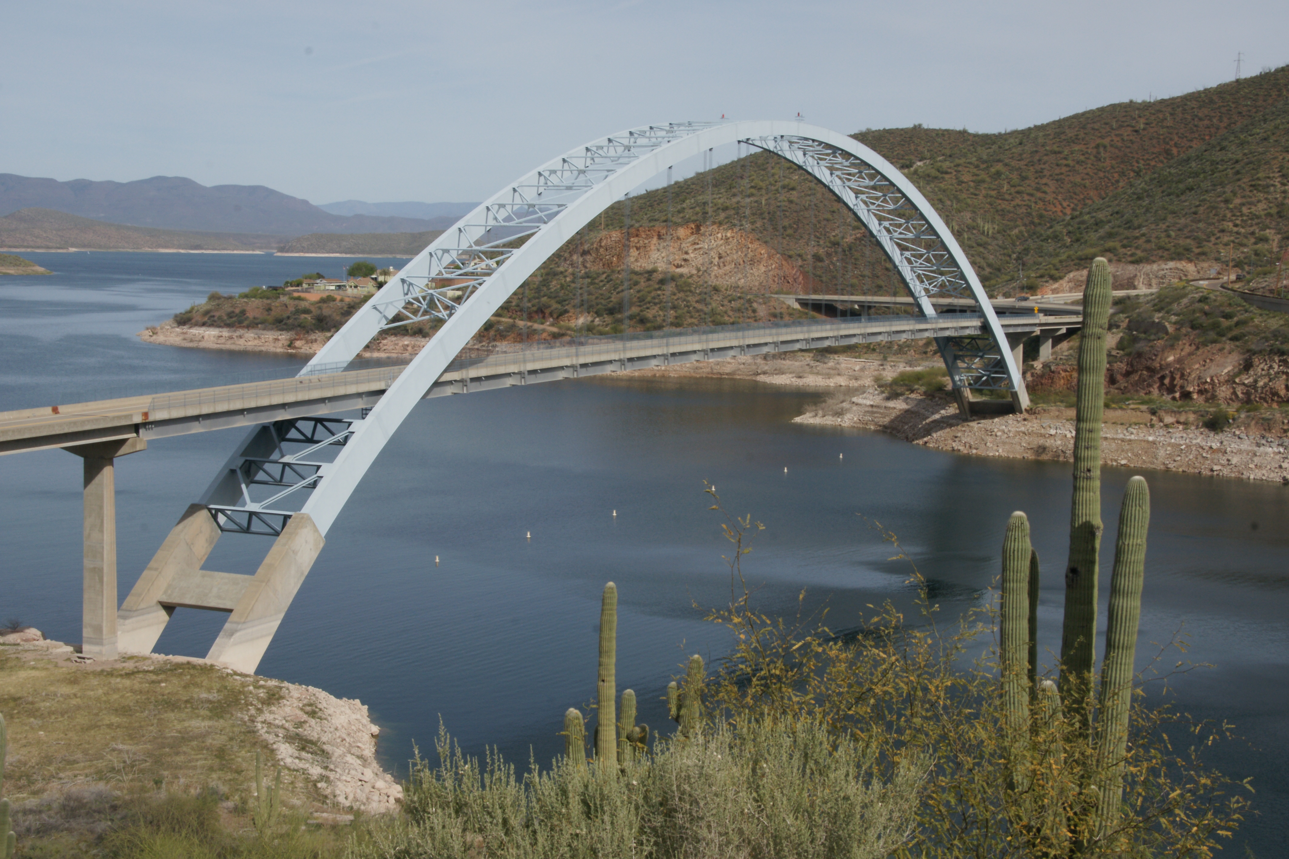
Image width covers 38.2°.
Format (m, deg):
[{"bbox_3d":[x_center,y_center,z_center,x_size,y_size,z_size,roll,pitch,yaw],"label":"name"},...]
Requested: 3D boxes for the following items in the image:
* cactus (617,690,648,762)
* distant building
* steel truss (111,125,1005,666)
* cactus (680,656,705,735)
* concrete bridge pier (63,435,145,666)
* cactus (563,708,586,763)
[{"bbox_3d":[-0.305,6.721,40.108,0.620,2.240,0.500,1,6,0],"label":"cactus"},{"bbox_3d":[-160.223,-72.468,930.000,21.000,6.200,11.000,-2,6,-25],"label":"distant building"},{"bbox_3d":[20.177,-21.103,347.473,17.238,71.905,323.080,4,6,27],"label":"steel truss"},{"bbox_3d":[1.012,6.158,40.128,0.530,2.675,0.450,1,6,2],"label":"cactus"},{"bbox_3d":[-58.191,12.568,199.196,11.623,24.034,2.118,4,6,27],"label":"concrete bridge pier"},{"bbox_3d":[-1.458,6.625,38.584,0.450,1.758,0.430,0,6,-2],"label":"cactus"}]

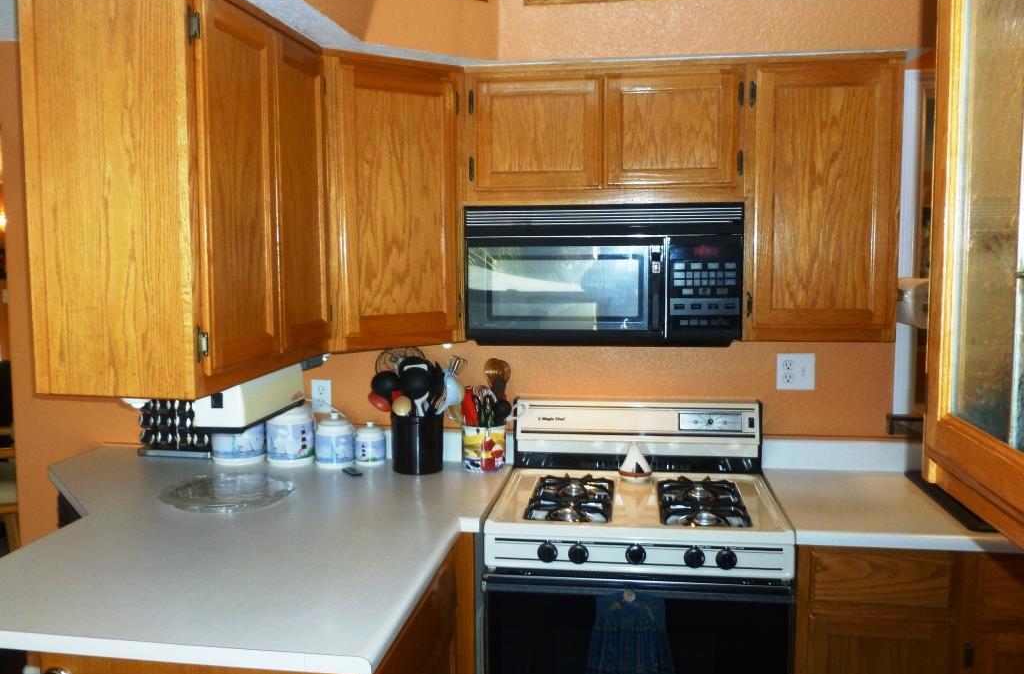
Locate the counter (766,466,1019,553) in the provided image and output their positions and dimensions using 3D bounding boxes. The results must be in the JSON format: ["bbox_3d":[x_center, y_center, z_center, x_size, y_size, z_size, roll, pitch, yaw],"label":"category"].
[{"bbox_3d":[1.002,0.457,2.248,0.561,0.042,0.600,0,6,8],"label":"counter"}]

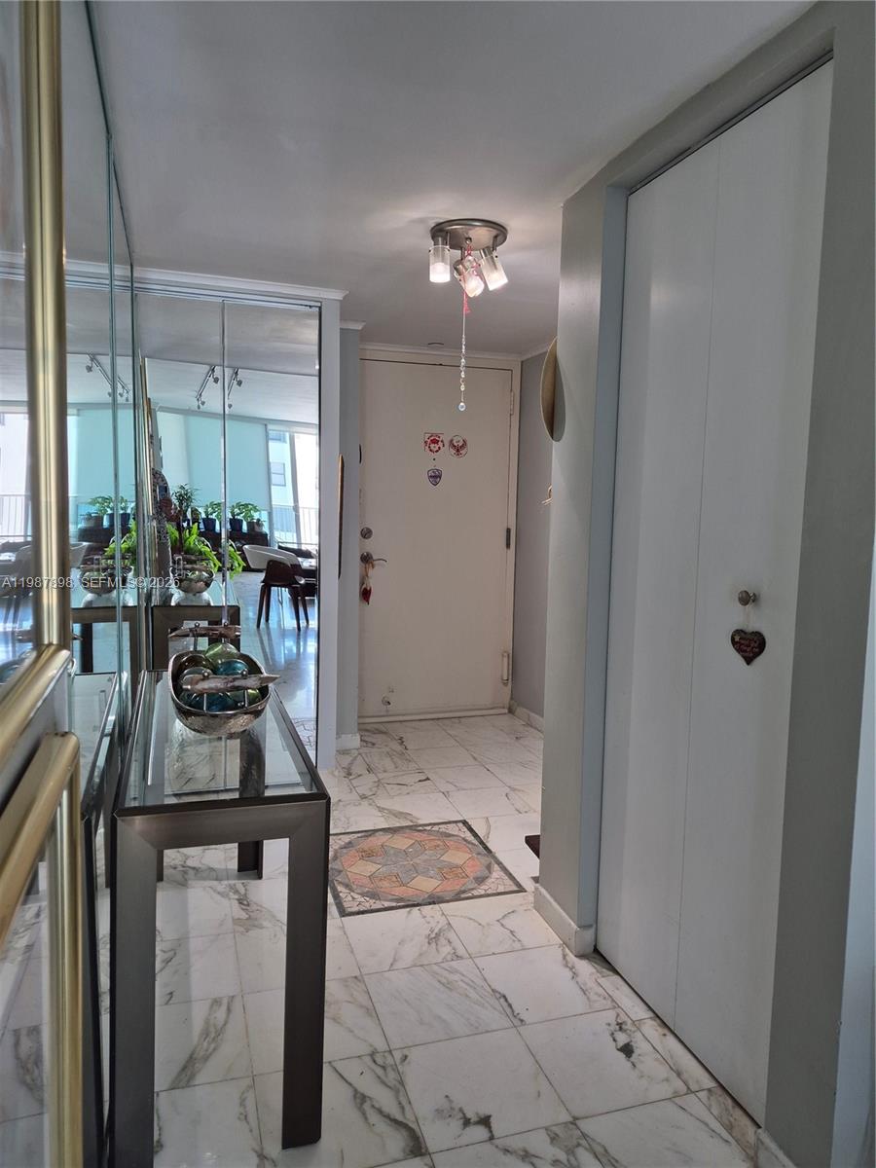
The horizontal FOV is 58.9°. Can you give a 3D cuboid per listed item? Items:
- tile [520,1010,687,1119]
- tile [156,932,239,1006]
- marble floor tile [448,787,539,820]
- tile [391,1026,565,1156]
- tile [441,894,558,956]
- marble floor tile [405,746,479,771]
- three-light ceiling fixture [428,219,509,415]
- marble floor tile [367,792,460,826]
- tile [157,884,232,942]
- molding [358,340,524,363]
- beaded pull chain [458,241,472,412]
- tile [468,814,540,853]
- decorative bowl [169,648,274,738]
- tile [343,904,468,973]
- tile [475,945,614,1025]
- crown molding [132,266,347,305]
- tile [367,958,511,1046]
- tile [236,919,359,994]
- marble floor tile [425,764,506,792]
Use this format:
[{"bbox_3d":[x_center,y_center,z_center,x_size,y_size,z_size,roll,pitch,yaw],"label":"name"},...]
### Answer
[{"bbox_3d":[0.362,1.079,1.759,0.278,0.012,0.297,0,6,-18],"label":"tile"},{"bbox_3d":[-0.678,1.025,2.054,0.303,0.012,0.303,-1,6,-17],"label":"tile"},{"bbox_3d":[0.213,0.933,3.283,0.315,0.012,0.306,0,6,-18],"label":"marble floor tile"},{"bbox_3d":[0.084,1.081,1.672,0.307,0.012,0.296,0,6,-18],"label":"tile"},{"bbox_3d":[0.182,1.016,2.325,0.282,0.012,0.303,-1,6,-17],"label":"tile"},{"bbox_3d":[0.026,0.871,3.862,0.303,0.012,0.303,-1,6,-17],"label":"marble floor tile"},{"bbox_3d":[0.096,-0.858,2.552,0.255,0.580,0.262,1,5,0],"label":"three-light ceiling fixture"},{"bbox_3d":[-0.089,0.934,3.196,0.321,0.012,0.310,0,6,-18],"label":"marble floor tile"},{"bbox_3d":[-0.769,0.997,2.343,0.303,0.012,0.303,-1,6,-17],"label":"tile"},{"bbox_3d":[0.003,-1.298,4.378,1.024,0.048,0.045,-1,6,-17],"label":"molding"},{"bbox_3d":[0.090,-0.846,2.551,0.042,0.560,0.035,-1,6,-17],"label":"beaded pull chain"},{"bbox_3d":[0.299,0.957,2.997,0.303,0.012,0.303,-1,6,-17],"label":"tile"},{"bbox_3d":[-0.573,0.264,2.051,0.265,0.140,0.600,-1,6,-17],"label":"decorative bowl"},{"bbox_3d":[-0.098,1.024,2.236,0.307,0.012,0.296,0,6,-18],"label":"tile"},{"bbox_3d":[0.269,1.051,2.041,0.275,0.012,0.299,0,6,-18],"label":"tile"},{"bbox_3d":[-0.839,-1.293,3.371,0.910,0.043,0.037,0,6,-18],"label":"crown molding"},{"bbox_3d":[-0.009,1.053,1.954,0.304,0.012,0.299,0,6,-18],"label":"tile"},{"bbox_3d":[-0.388,1.022,2.146,0.303,0.012,0.303,-1,6,-17],"label":"tile"},{"bbox_3d":[0.122,0.903,3.578,0.309,0.012,0.315,0,6,-18],"label":"marble floor tile"}]

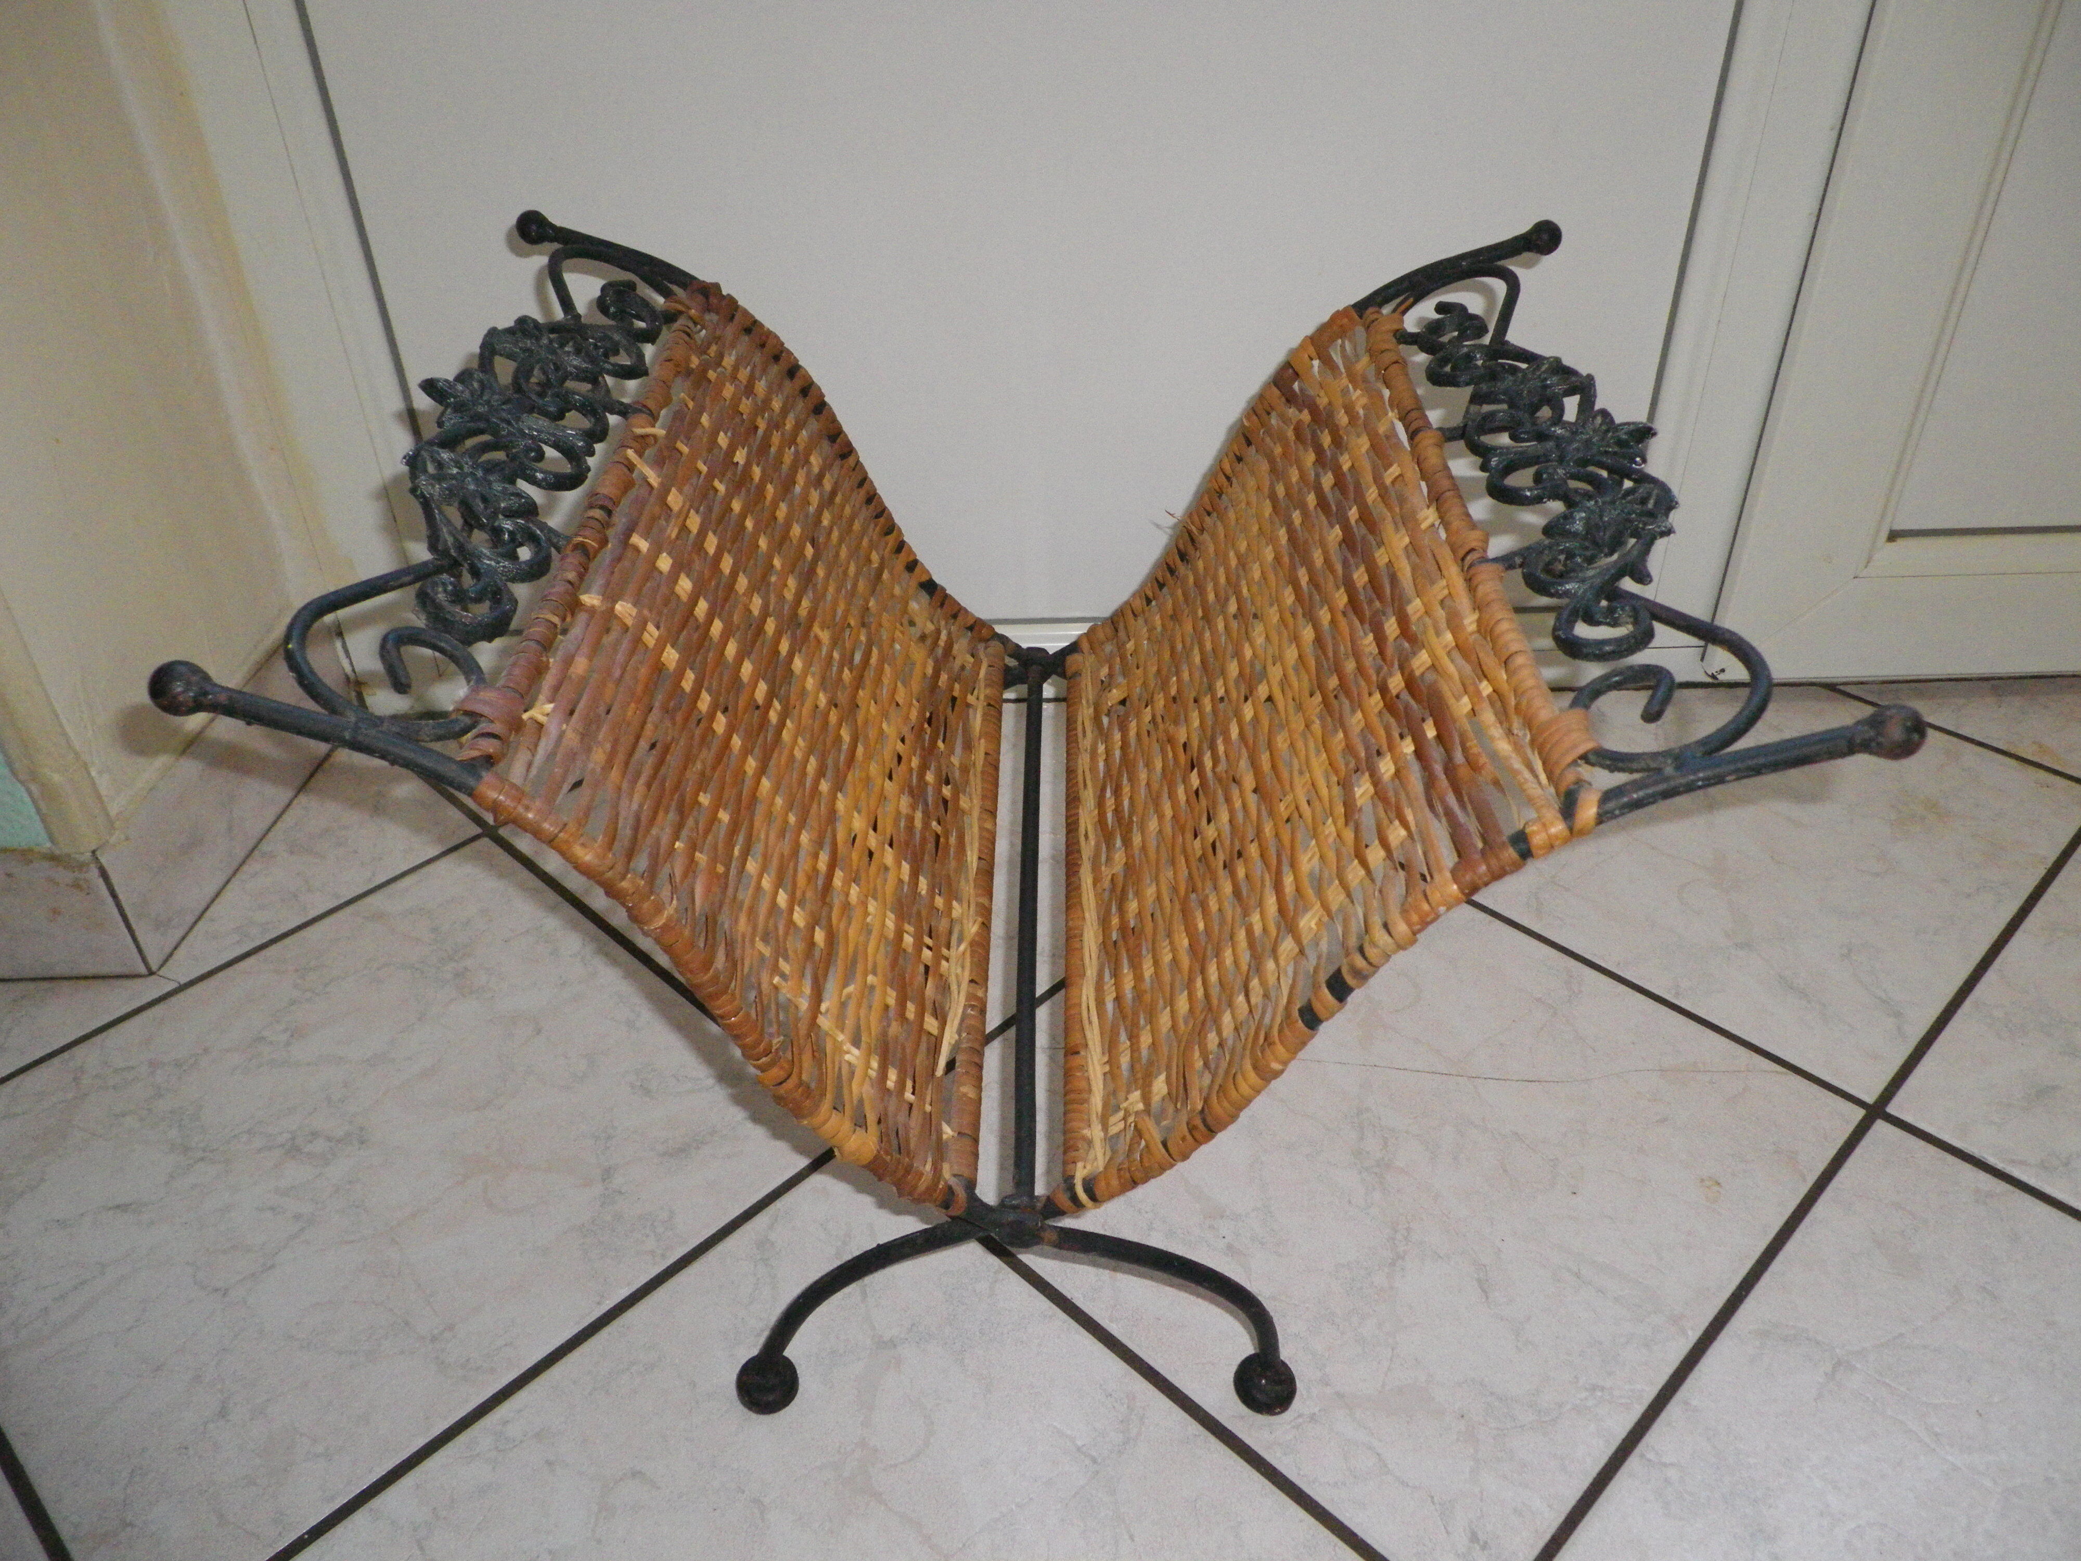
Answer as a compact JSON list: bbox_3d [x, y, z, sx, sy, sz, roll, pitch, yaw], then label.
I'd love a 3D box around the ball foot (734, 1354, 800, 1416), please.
[{"bbox_3d":[-0.107,0.237,0.663,0.025,0.025,0.025,-1,36,1],"label":"ball foot"}]

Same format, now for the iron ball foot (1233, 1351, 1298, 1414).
[{"bbox_3d":[0.088,0.236,0.658,0.025,0.025,0.025,-1,36,1],"label":"iron ball foot"}]

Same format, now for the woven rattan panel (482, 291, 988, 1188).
[{"bbox_3d":[-0.093,-0.040,0.689,0.036,0.243,0.384,-27,31,20],"label":"woven rattan panel"}]

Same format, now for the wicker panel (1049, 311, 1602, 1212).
[{"bbox_3d":[0.083,-0.032,0.692,0.036,0.238,0.384,31,31,-20],"label":"wicker panel"}]

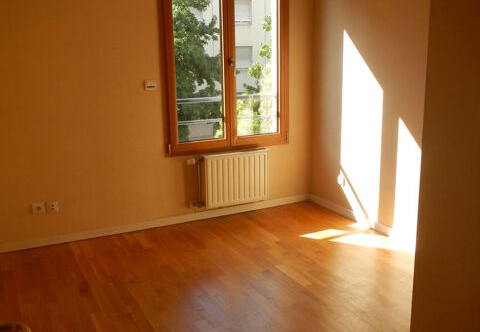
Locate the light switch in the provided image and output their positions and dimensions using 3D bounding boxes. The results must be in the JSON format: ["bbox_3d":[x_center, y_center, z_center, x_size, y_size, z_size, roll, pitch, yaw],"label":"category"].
[{"bbox_3d":[-0.702,-0.638,4.090,0.085,0.085,0.022,-7,16,-24],"label":"light switch"}]

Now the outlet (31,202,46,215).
[{"bbox_3d":[-1.527,0.323,3.937,0.085,0.085,0.020,-7,16,-24],"label":"outlet"}]

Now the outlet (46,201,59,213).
[{"bbox_3d":[-1.433,0.319,3.981,0.083,0.086,0.020,-7,16,-24],"label":"outlet"}]

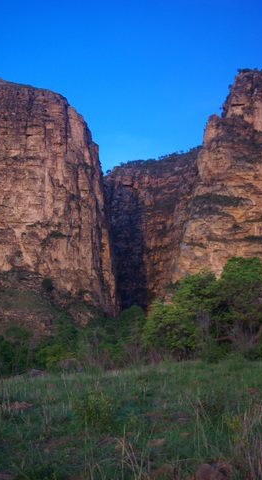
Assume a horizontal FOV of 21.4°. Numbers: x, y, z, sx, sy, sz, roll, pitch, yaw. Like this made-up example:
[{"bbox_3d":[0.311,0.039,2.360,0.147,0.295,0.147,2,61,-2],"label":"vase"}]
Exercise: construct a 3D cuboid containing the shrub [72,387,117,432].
[{"bbox_3d":[-0.574,2.665,10.900,0.720,0.690,0.660,0,-7,0],"label":"shrub"}]

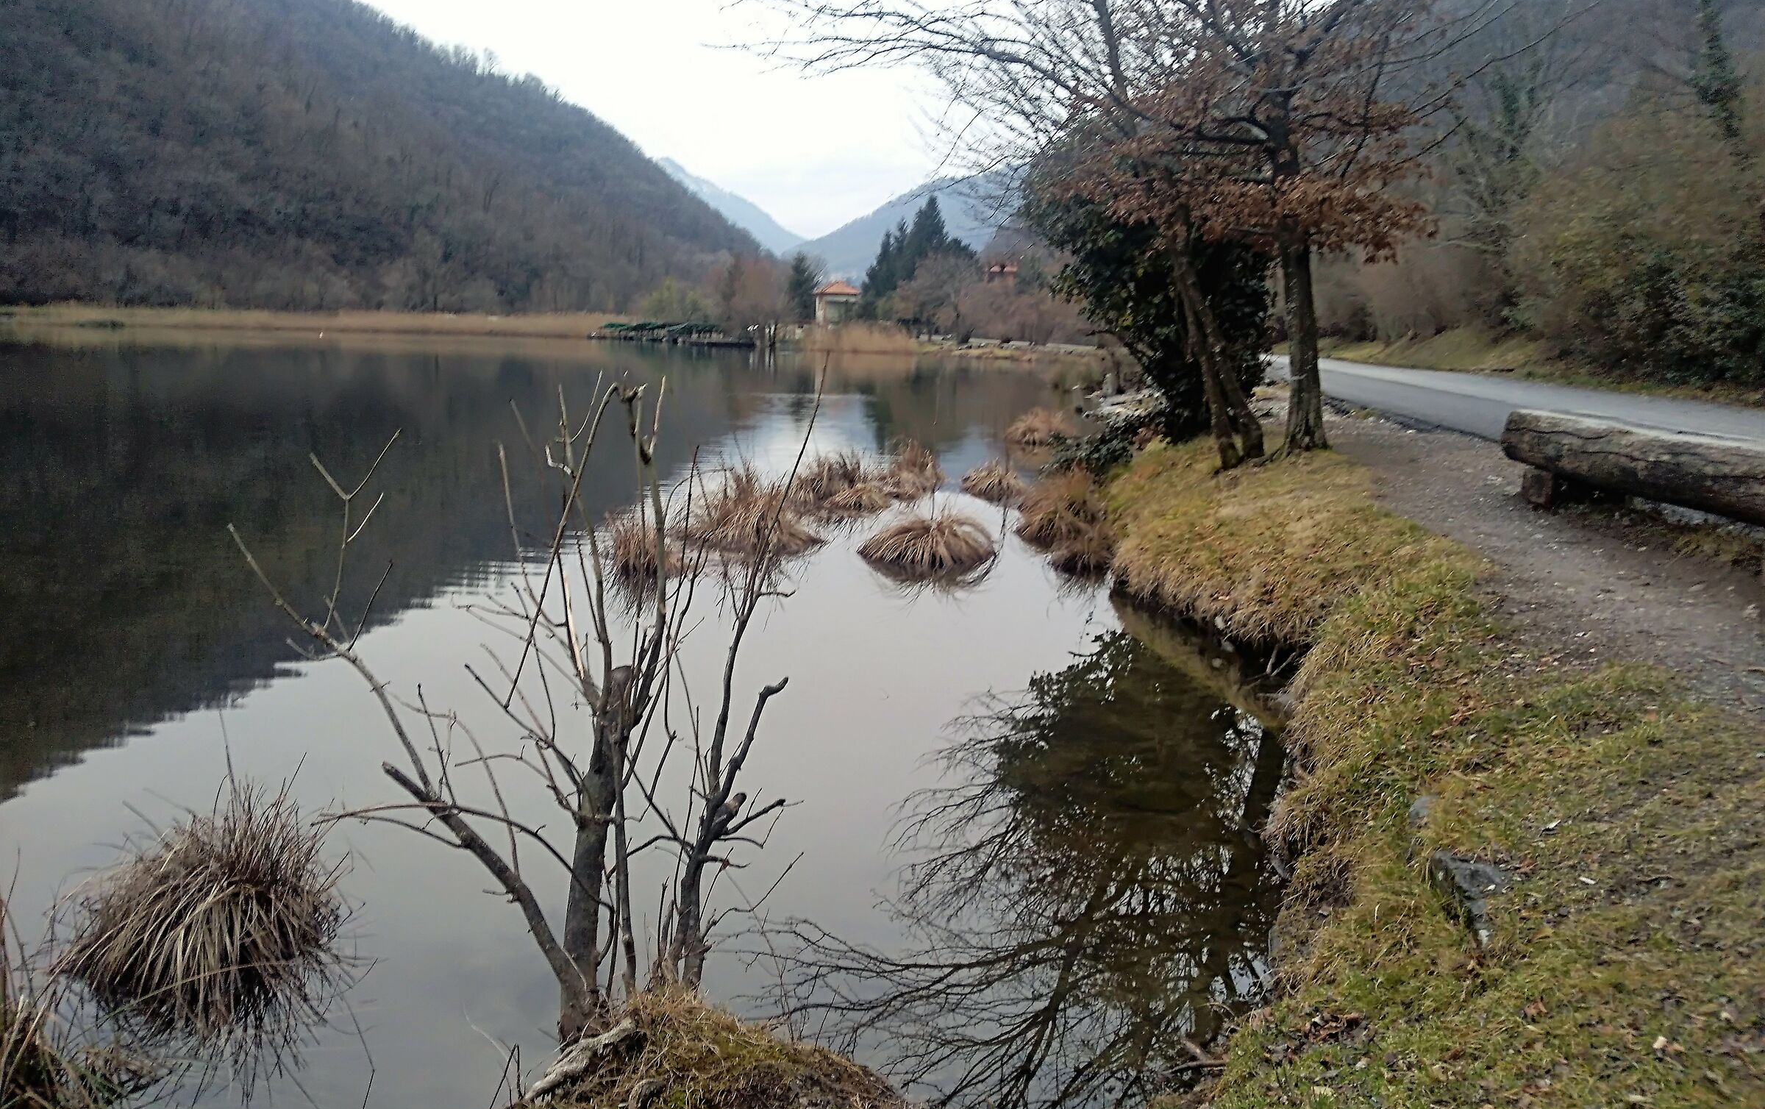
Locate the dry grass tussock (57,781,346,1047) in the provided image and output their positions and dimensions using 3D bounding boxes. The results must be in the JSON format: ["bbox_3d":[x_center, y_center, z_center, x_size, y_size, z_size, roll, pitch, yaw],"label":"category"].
[{"bbox_3d":[-1.992,0.939,3.881,0.780,0.520,0.760,1,10,0],"label":"dry grass tussock"}]

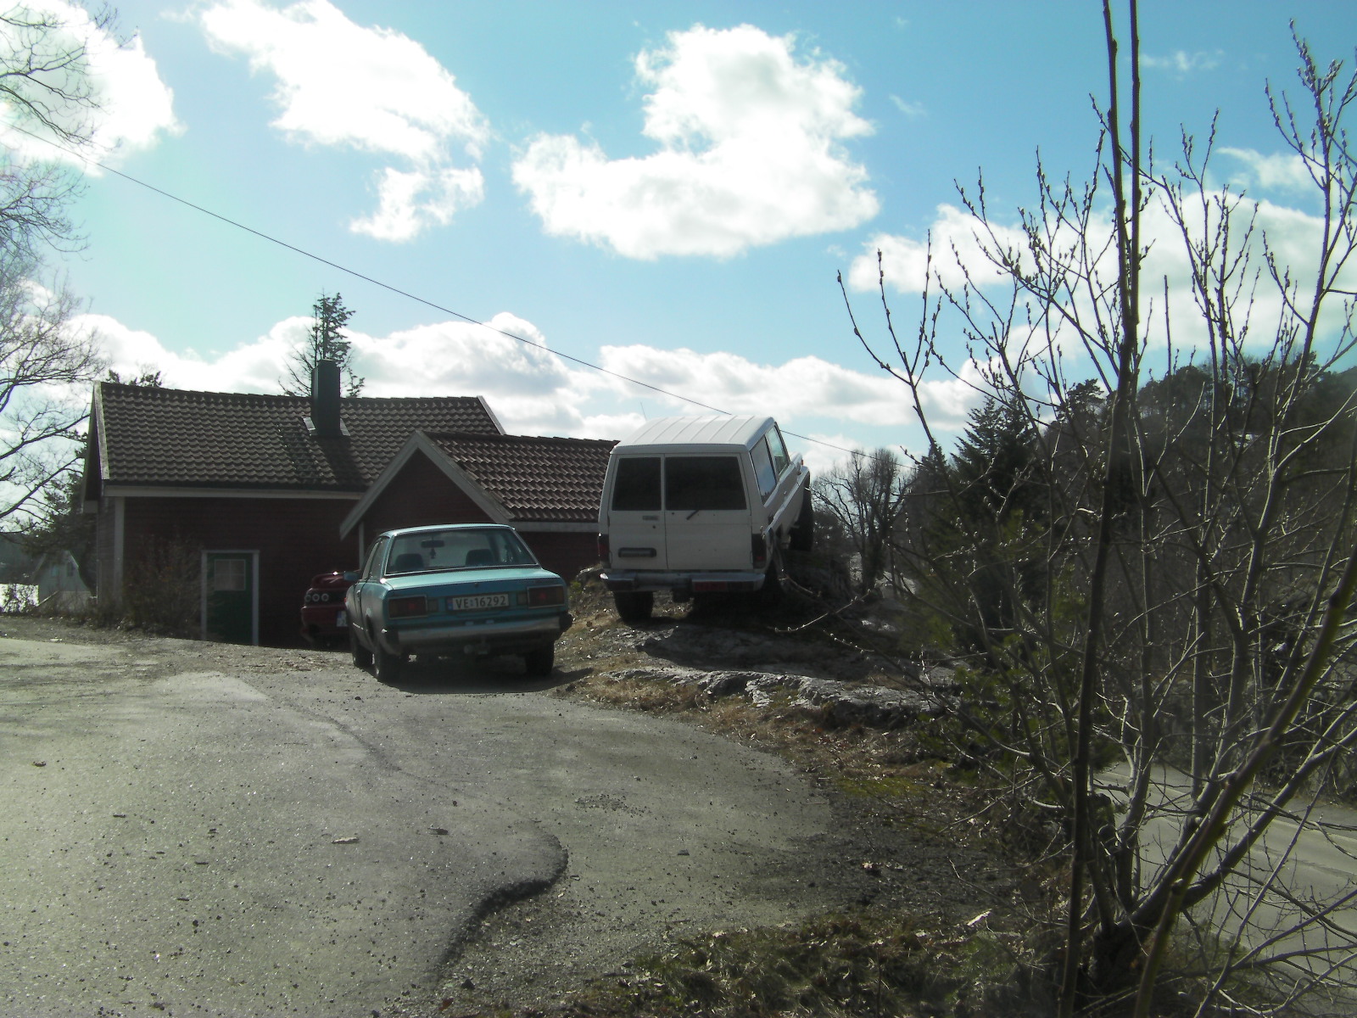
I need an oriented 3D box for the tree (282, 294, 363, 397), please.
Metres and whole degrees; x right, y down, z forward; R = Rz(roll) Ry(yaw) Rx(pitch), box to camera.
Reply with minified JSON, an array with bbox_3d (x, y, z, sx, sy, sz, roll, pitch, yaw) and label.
[{"bbox_3d":[-10.000,-0.930,42.000,3.900,10.300,3.900,0,-2,0],"label":"tree"}]

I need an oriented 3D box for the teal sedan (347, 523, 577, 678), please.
[{"bbox_3d":[-2.260,0.846,14.303,1.620,1.385,4.100,-3,-1,-18],"label":"teal sedan"}]

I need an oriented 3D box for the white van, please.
[{"bbox_3d":[0.455,-0.121,16.047,1.700,1.880,4.000,0,13,14],"label":"white van"}]

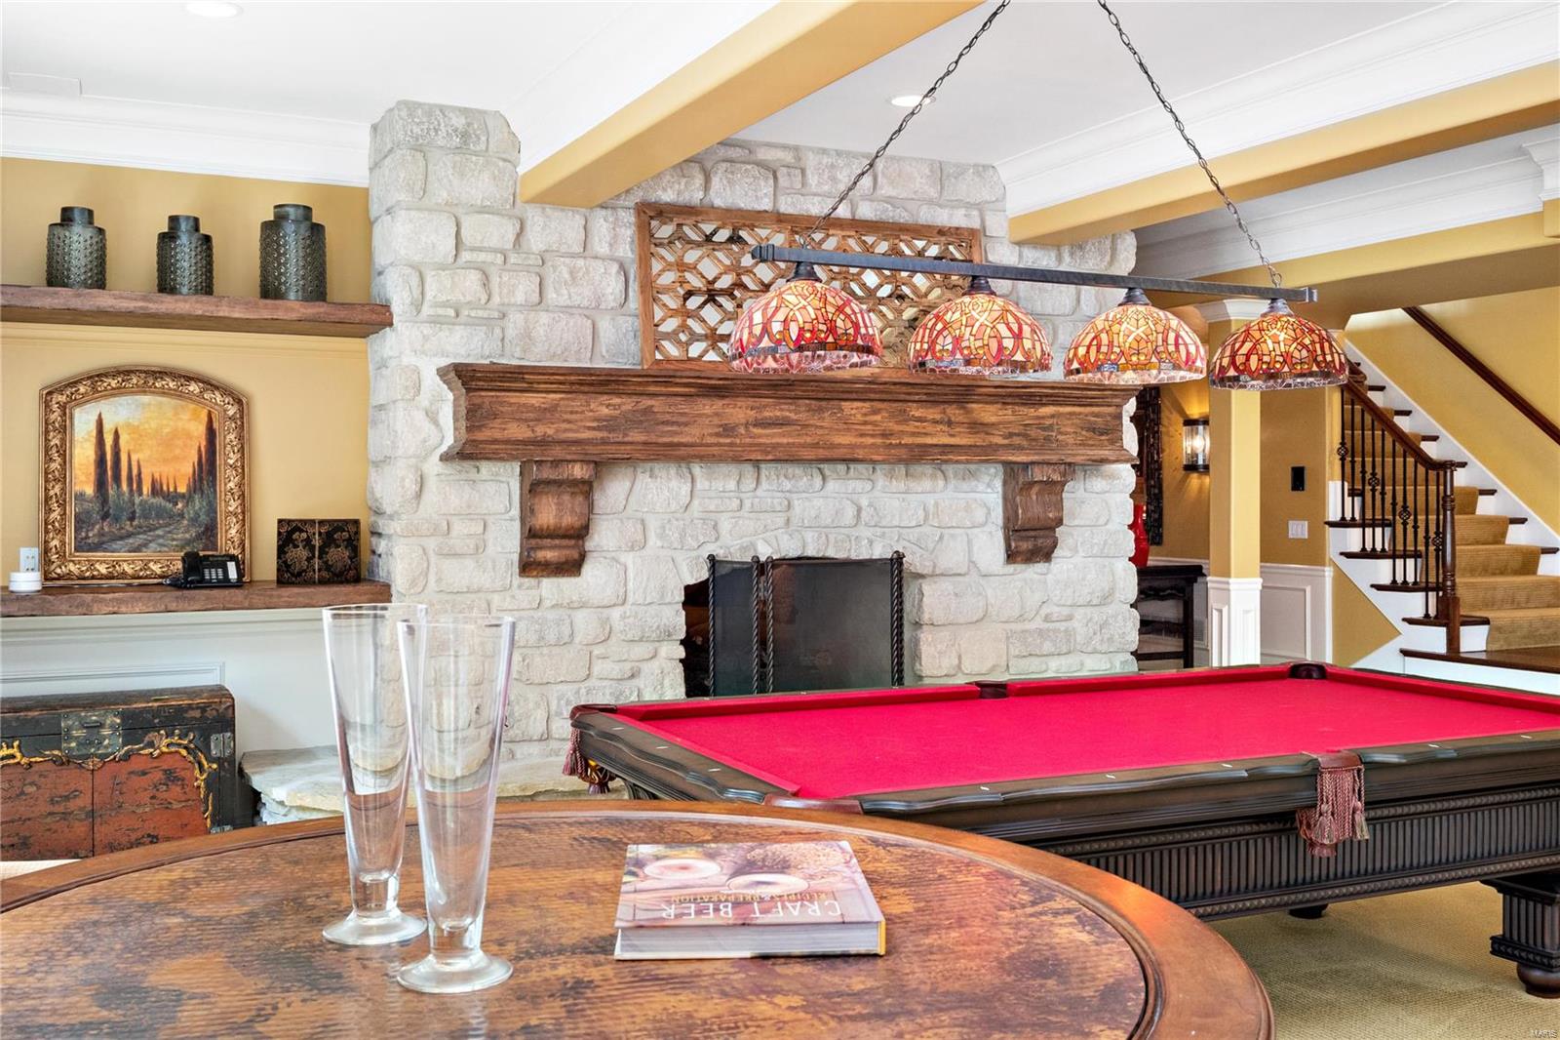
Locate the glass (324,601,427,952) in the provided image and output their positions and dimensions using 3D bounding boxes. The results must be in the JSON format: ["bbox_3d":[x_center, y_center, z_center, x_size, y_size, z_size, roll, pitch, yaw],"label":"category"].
[{"bbox_3d":[-0.305,0.188,1.174,0.077,0.244,0.077,0,1,-25],"label":"glass"}]

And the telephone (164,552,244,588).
[{"bbox_3d":[-2.260,0.197,6.178,0.245,0.142,0.190,0,1,-25],"label":"telephone"}]

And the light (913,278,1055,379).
[{"bbox_3d":[0.516,-0.508,4.024,0.366,0.242,0.366,0,1,0],"label":"light"}]

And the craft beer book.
[{"bbox_3d":[-0.028,0.297,1.242,0.193,0.024,0.258,0,1,-3],"label":"craft beer book"}]

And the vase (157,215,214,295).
[{"bbox_3d":[-2.288,-1.008,6.001,0.205,0.326,0.205,0,1,-25],"label":"vase"}]

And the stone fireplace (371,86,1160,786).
[{"bbox_3d":[0.055,-0.319,7.042,3.610,2.680,0.770,0,1,-25],"label":"stone fireplace"}]

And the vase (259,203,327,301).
[{"bbox_3d":[-1.926,-1.050,6.170,0.257,0.404,0.257,0,1,-25],"label":"vase"}]

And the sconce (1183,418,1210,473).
[{"bbox_3d":[2.871,-0.508,10.662,0.150,0.383,0.230,0,1,-25],"label":"sconce"}]

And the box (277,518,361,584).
[{"bbox_3d":[-1.883,0.127,6.364,0.320,0.263,0.140,0,1,-25],"label":"box"}]

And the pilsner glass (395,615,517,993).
[{"bbox_3d":[-0.222,0.190,1.066,0.079,0.244,0.079,0,1,-25],"label":"pilsner glass"}]

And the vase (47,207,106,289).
[{"bbox_3d":[-2.632,-1.007,5.840,0.204,0.329,0.204,0,1,-25],"label":"vase"}]

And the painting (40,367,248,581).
[{"bbox_3d":[-2.517,-0.177,6.195,0.767,0.862,0.070,0,1,-25],"label":"painting"}]

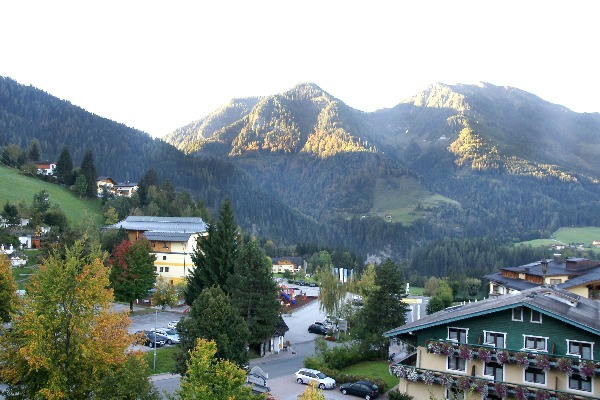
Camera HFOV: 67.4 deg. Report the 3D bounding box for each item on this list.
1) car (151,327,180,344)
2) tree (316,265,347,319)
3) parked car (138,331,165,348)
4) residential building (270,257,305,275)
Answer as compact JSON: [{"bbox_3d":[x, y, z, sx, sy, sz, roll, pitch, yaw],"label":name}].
[{"bbox_3d":[-17.785,18.327,60.402,4.500,1.470,1.780,-2,-7,31],"label":"car"},{"bbox_3d":[5.530,16.239,79.000,5.400,9.831,5.400,1,-3,0],"label":"tree"},{"bbox_3d":[-20.551,19.294,62.545,4.400,1.540,1.800,-2,-4,38],"label":"parked car"},{"bbox_3d":[-8.191,43.984,304.497,20.000,10.600,13.000,1,-6,8],"label":"residential building"}]

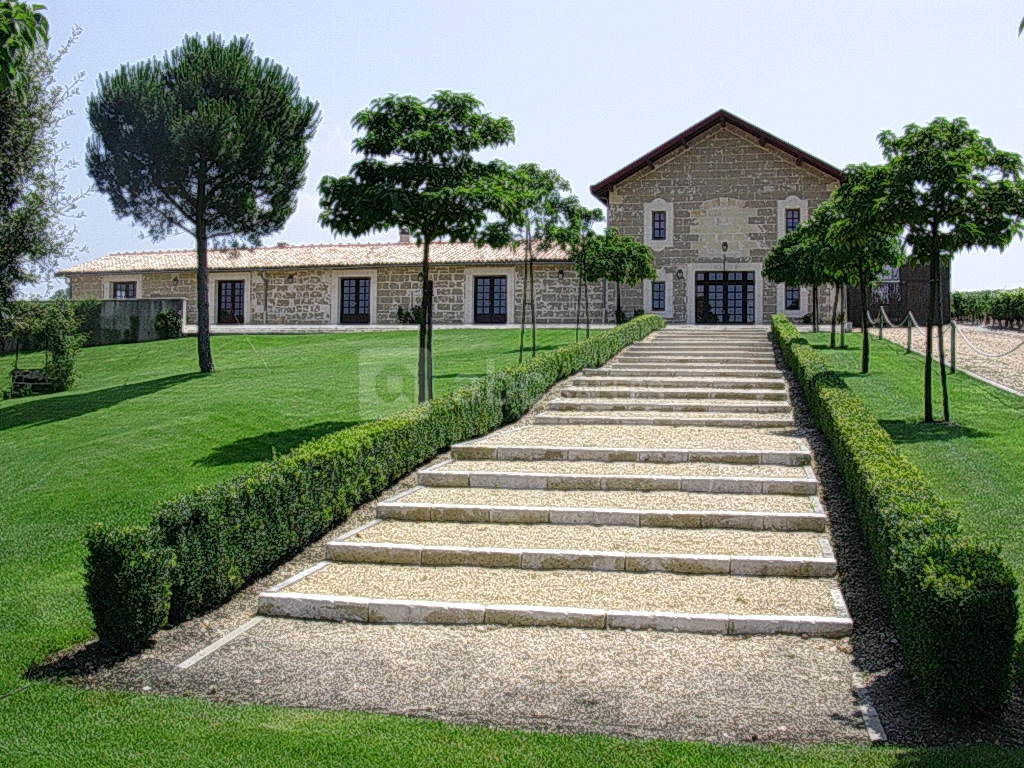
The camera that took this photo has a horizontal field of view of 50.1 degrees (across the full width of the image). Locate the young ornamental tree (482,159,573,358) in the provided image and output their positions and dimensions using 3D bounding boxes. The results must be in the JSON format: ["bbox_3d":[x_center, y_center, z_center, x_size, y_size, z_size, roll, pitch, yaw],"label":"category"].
[{"bbox_3d":[0.427,-3.012,28.300,2.400,5.400,2.400,0,-1,12],"label":"young ornamental tree"}]

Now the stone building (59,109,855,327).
[{"bbox_3d":[-4.457,-7.853,57.883,42.500,9.500,14.000,1,3,14],"label":"stone building"}]

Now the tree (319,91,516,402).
[{"bbox_3d":[-1.810,-2.600,21.190,3.800,6.050,3.800,0,3,0],"label":"tree"}]

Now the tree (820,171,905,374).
[{"bbox_3d":[8.412,-2.680,26.193,2.350,4.910,2.350,1,3,11],"label":"tree"}]

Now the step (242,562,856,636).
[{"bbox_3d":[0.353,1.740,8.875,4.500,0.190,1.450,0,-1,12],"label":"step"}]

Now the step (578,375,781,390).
[{"bbox_3d":[3.753,-0.020,24.654,4.600,0.150,1.300,1,3,10],"label":"step"}]

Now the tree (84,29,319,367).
[{"bbox_3d":[-8.752,-5.112,31.000,6.500,9.500,6.500,0,-1,12],"label":"tree"}]

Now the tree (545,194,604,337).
[{"bbox_3d":[2.204,-3.844,37.400,2.150,5.250,2.150,0,-1,12],"label":"tree"}]

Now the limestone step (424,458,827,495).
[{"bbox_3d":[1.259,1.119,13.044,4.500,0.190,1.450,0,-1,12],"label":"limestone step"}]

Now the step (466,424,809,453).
[{"bbox_3d":[1.966,0.868,16.300,4.500,0.250,5.000,0,-1,12],"label":"step"}]

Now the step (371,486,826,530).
[{"bbox_3d":[1.038,1.456,12.862,5.000,0.170,1.350,1,3,10],"label":"step"}]

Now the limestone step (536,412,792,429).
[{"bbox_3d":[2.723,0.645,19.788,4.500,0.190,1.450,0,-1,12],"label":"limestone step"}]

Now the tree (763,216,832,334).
[{"bbox_3d":[10.319,-3.831,38.349,3.100,4.050,3.100,1,3,11],"label":"tree"}]

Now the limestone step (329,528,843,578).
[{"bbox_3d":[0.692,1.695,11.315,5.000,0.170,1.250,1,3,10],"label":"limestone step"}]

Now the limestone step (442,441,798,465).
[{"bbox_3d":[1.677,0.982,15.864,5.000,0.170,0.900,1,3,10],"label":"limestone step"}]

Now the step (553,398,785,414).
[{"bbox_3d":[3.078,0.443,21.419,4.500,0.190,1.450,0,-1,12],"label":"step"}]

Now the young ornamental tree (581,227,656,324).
[{"bbox_3d":[3.878,-3.836,39.851,2.800,3.770,2.800,1,3,11],"label":"young ornamental tree"}]

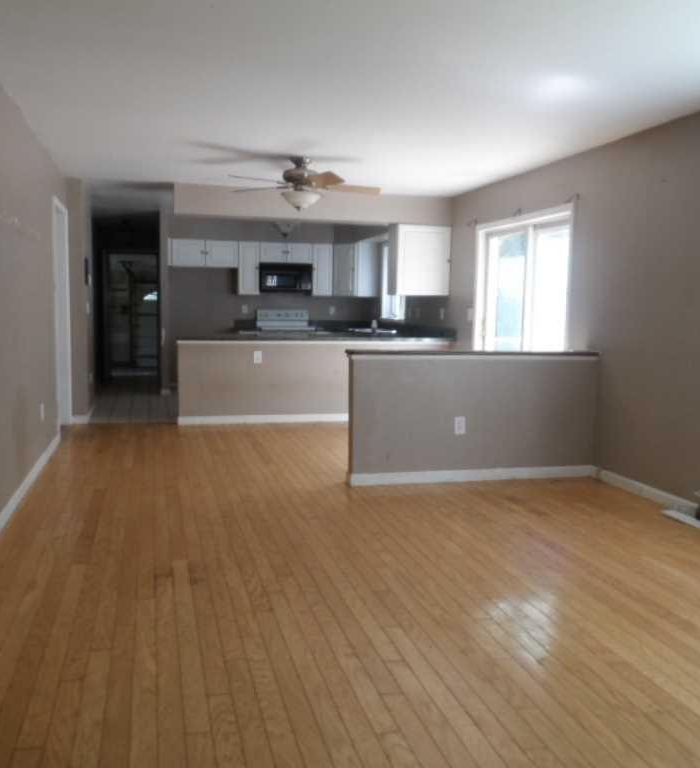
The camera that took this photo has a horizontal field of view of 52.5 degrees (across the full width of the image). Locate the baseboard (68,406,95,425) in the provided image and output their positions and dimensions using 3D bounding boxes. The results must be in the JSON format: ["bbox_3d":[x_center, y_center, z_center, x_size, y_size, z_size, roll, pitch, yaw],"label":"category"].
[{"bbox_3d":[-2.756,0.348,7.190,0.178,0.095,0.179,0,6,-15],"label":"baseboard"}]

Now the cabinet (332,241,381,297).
[{"bbox_3d":[0.060,-1.642,10.272,0.600,0.765,0.600,1,6,-2],"label":"cabinet"}]

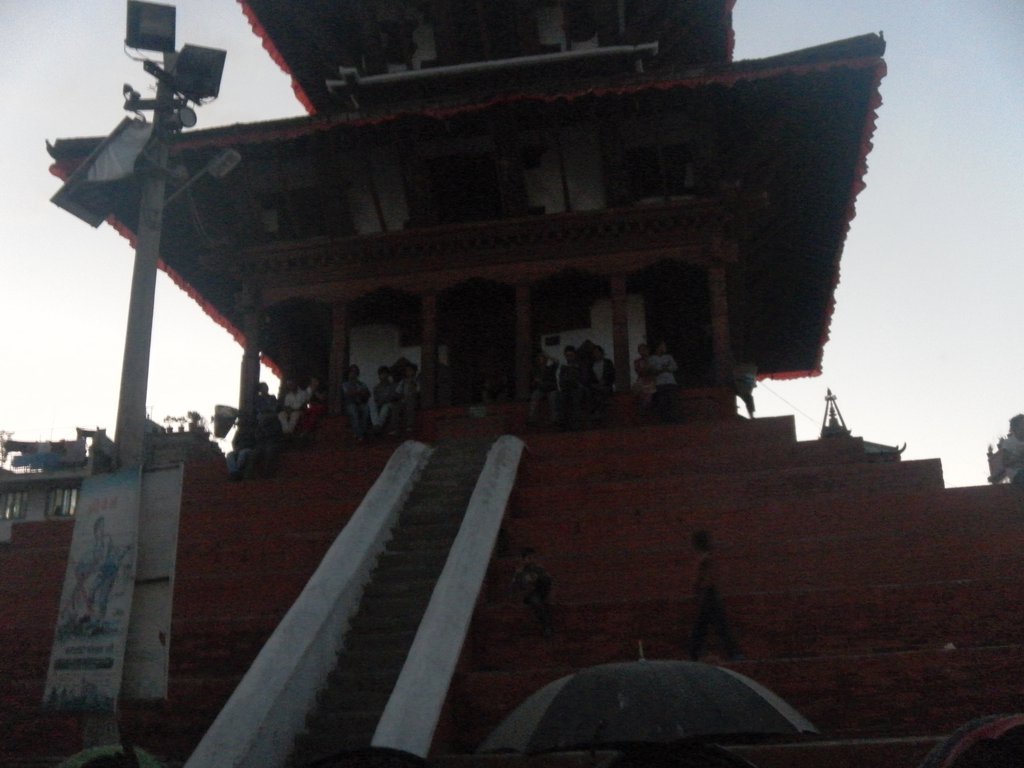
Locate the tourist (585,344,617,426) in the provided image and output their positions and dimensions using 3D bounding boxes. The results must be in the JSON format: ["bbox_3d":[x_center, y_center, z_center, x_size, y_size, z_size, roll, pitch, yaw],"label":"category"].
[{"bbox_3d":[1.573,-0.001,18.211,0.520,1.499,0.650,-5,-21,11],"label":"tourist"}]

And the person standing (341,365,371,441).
[{"bbox_3d":[-2.885,0.331,19.082,0.560,1.494,0.650,-5,-21,11],"label":"person standing"}]

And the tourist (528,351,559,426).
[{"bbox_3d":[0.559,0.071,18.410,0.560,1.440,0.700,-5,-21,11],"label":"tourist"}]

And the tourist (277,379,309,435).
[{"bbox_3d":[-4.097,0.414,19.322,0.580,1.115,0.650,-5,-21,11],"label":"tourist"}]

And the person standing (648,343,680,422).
[{"bbox_3d":[2.631,-0.054,17.994,0.540,1.517,0.550,-5,-21,11],"label":"person standing"}]

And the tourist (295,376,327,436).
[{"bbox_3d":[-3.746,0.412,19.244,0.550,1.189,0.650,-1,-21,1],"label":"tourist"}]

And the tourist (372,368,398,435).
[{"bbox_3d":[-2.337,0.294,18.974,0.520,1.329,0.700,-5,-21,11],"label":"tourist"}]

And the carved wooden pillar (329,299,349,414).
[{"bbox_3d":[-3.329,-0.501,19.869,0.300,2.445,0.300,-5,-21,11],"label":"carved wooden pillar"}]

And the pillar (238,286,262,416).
[{"bbox_3d":[-5.129,-0.549,20.289,0.340,2.869,0.340,-5,-21,11],"label":"pillar"}]

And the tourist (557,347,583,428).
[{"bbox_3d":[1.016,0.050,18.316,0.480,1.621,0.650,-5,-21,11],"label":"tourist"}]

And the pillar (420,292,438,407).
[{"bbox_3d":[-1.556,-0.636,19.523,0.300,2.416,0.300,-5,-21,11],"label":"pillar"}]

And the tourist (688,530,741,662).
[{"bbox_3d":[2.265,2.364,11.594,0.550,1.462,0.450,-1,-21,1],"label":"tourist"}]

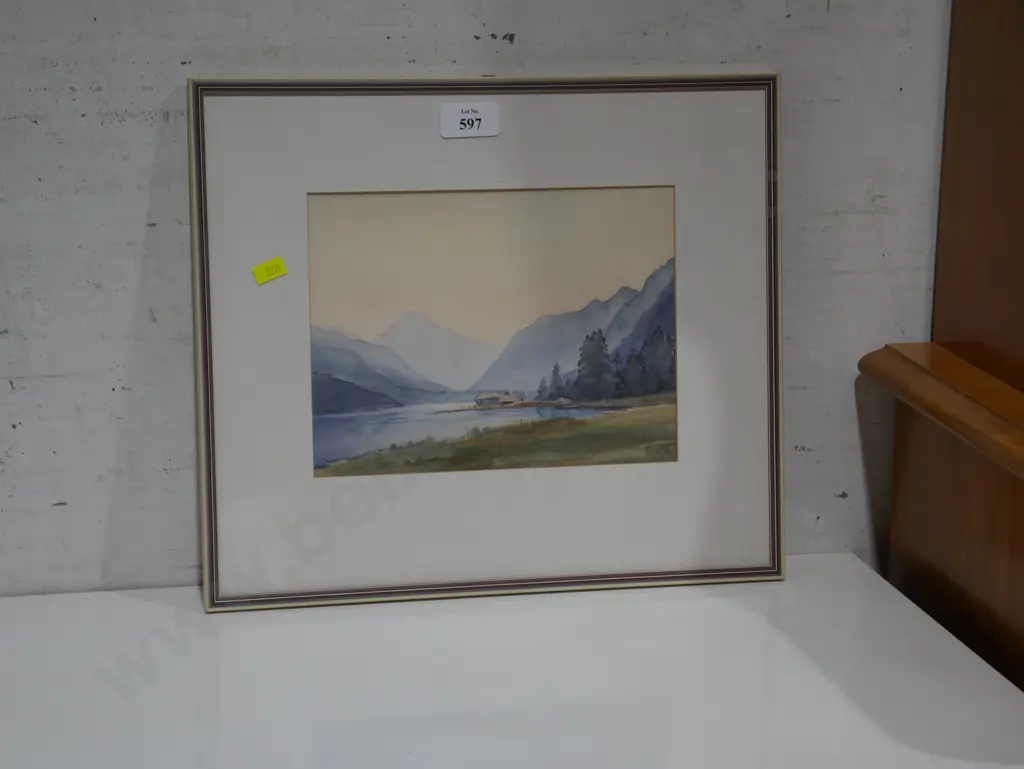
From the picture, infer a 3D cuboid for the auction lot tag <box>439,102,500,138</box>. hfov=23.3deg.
[{"bbox_3d":[-0.027,-0.172,1.620,0.038,0.022,0.001,-3,5,-13],"label":"auction lot tag"}]

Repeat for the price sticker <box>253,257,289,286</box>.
[{"bbox_3d":[-0.155,-0.073,1.599,0.021,0.012,0.001,-24,9,-10],"label":"price sticker"}]

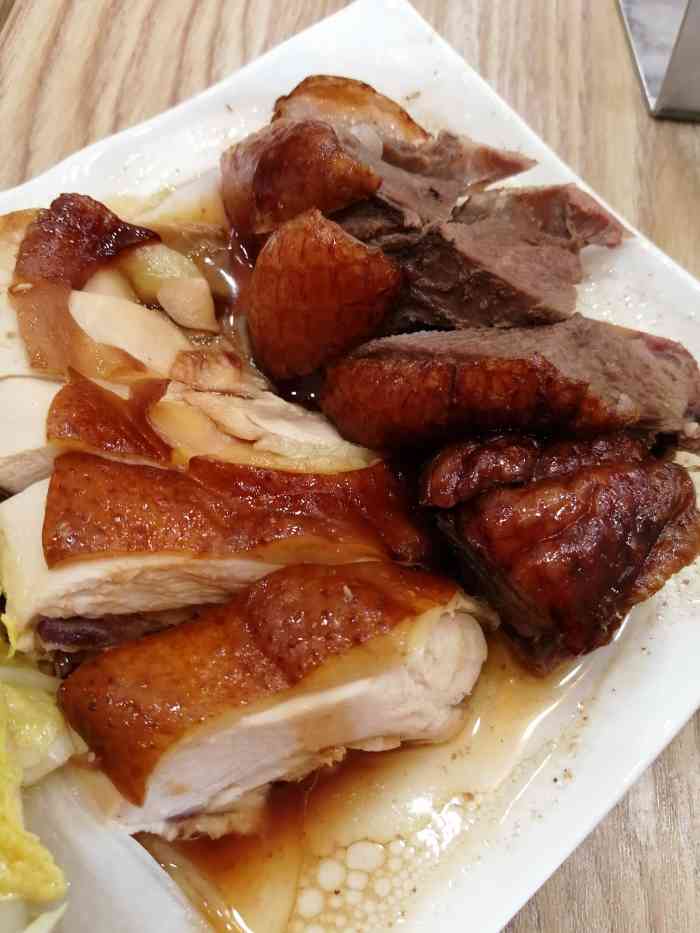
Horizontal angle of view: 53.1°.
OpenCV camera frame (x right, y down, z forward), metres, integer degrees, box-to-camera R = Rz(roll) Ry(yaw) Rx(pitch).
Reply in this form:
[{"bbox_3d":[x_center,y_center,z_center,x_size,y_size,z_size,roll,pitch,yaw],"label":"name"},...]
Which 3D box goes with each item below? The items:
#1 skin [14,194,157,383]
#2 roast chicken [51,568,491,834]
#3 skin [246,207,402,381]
[{"bbox_3d":[-0.087,-0.059,0.237,0.044,0.031,0.058,0,62,-1],"label":"skin"},{"bbox_3d":[-0.016,0.058,0.179,0.097,0.048,0.046,-14,63,-8],"label":"roast chicken"},{"bbox_3d":[-0.011,-0.058,0.241,0.040,0.040,0.046,36,67,16],"label":"skin"}]

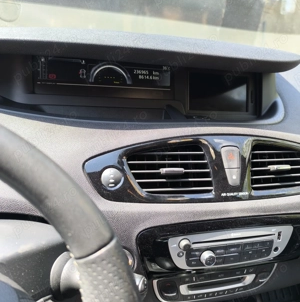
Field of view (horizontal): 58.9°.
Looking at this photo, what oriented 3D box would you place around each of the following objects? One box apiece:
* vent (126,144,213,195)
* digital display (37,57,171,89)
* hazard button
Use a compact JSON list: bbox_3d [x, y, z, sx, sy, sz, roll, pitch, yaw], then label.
[{"bbox_3d":[0.027,0.026,0.385,0.126,0.071,0.025,0,2,-14],"label":"vent"},{"bbox_3d":[-0.080,-0.145,0.504,0.248,0.048,0.015,0,12,-14],"label":"digital display"},{"bbox_3d":[0.121,0.010,0.404,0.028,0.034,0.012,0,0,-14],"label":"hazard button"}]

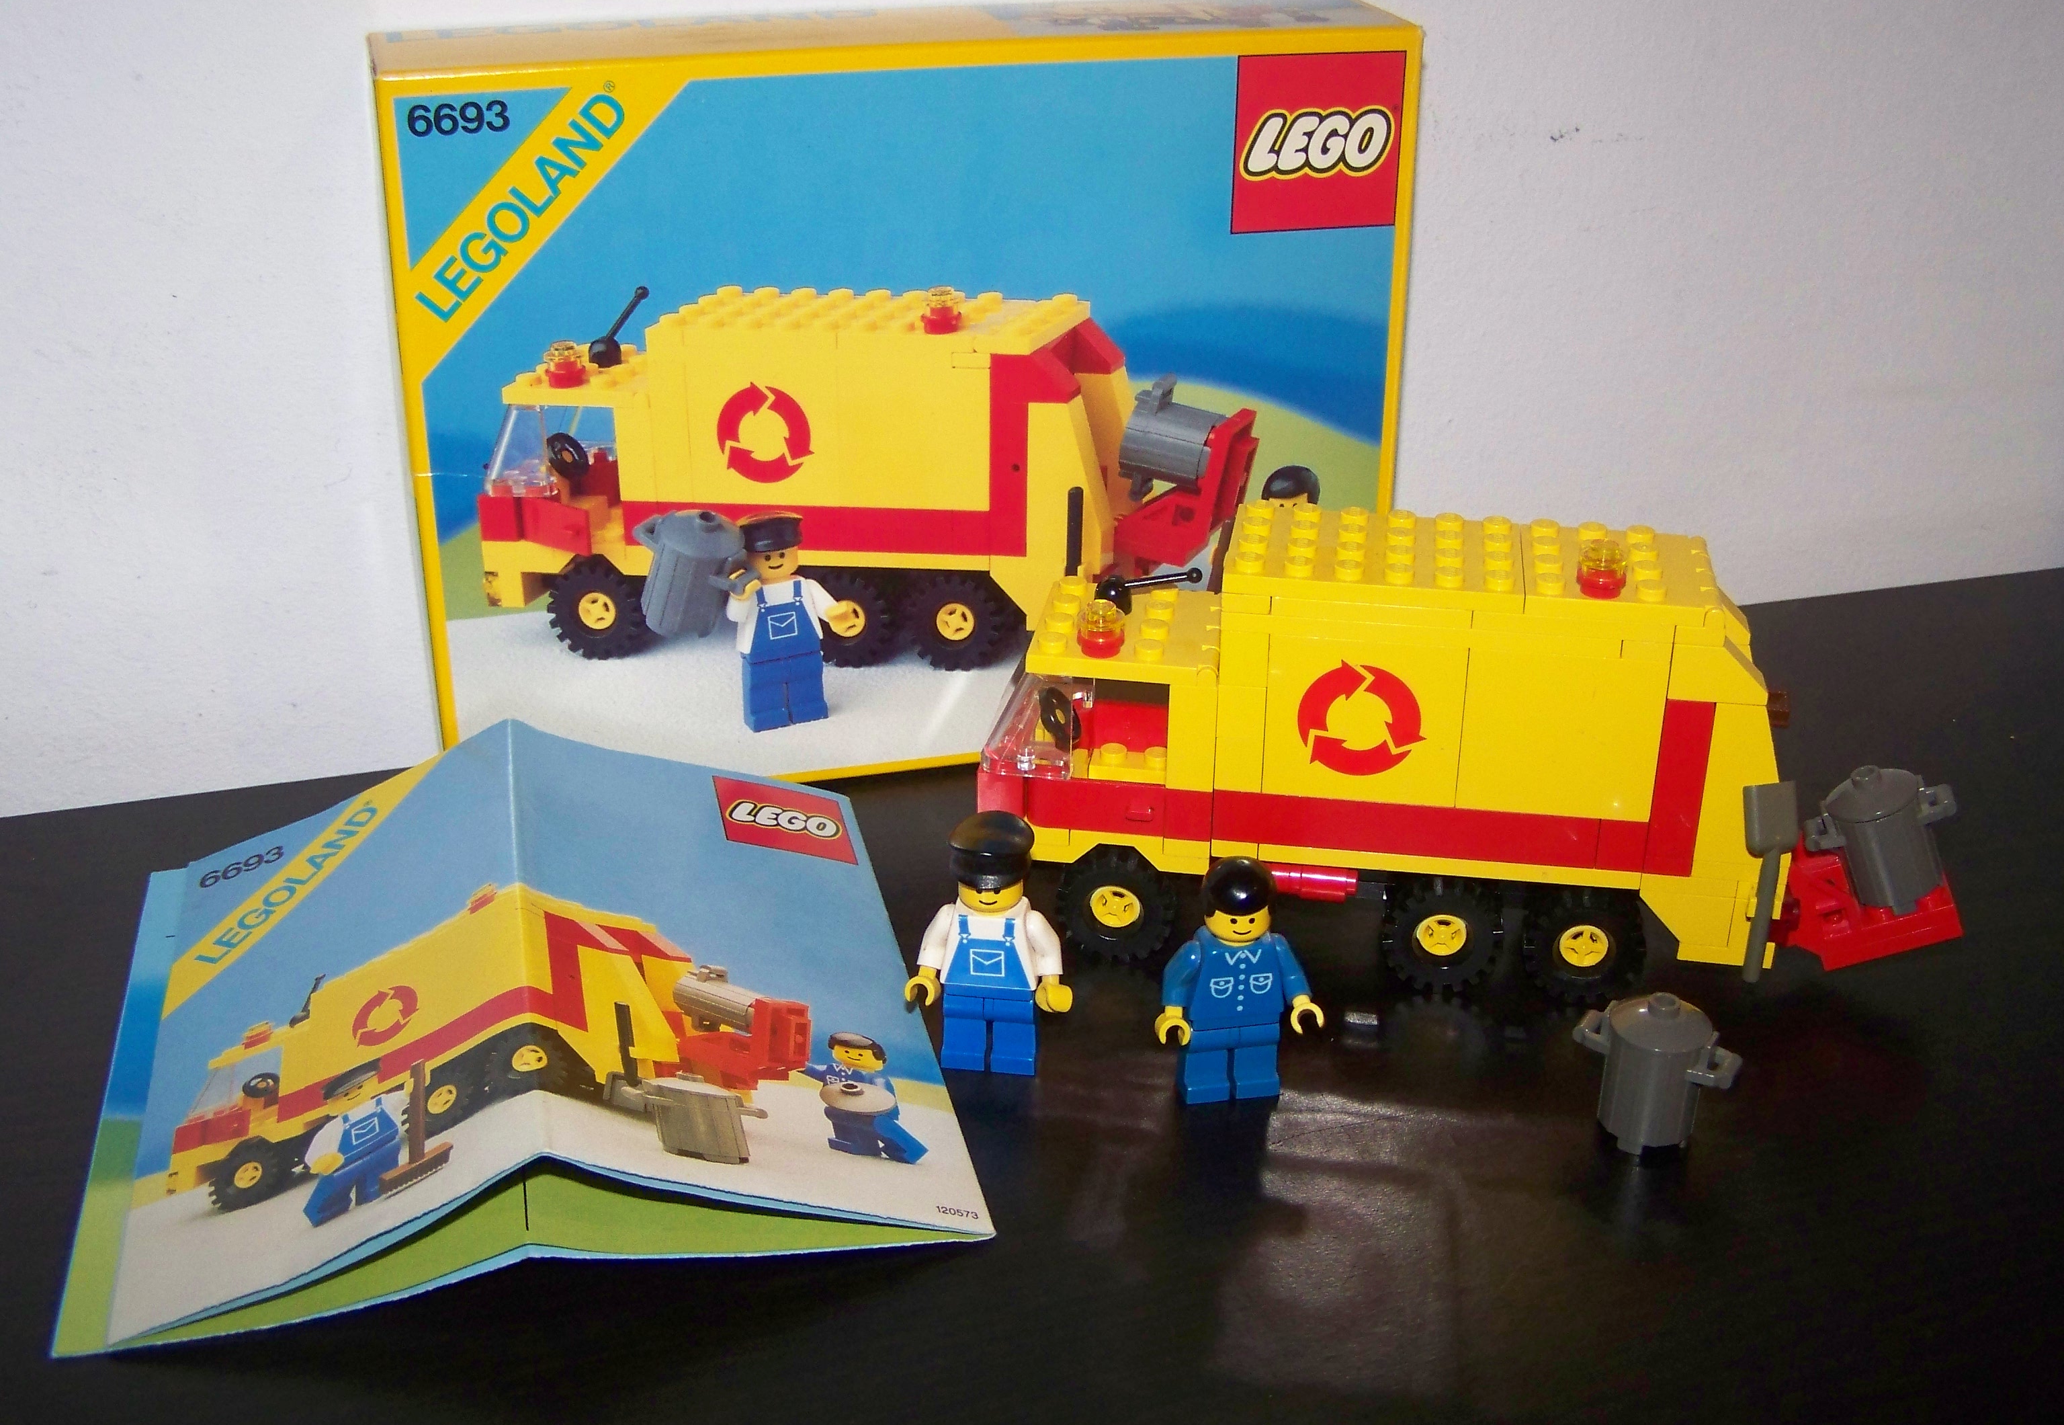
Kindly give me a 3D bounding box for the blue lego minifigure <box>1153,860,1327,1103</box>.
[{"bbox_3d":[0.032,0.042,0.356,0.026,0.041,0.013,-4,26,-8],"label":"blue lego minifigure"}]

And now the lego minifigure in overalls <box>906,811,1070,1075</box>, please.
[{"bbox_3d":[-0.006,0.037,0.363,0.027,0.043,0.014,4,26,7],"label":"lego minifigure in overalls"}]

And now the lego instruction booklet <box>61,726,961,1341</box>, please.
[{"bbox_3d":[-0.085,0.042,0.374,0.132,0.024,0.139,-5,26,-12],"label":"lego instruction booklet"}]

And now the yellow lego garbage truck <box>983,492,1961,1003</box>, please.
[{"bbox_3d":[0.076,0.004,0.389,0.166,0.082,0.040,4,26,8],"label":"yellow lego garbage truck"}]

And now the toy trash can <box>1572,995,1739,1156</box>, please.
[{"bbox_3d":[0.096,0.054,0.351,0.025,0.024,0.016,9,27,18],"label":"toy trash can"}]

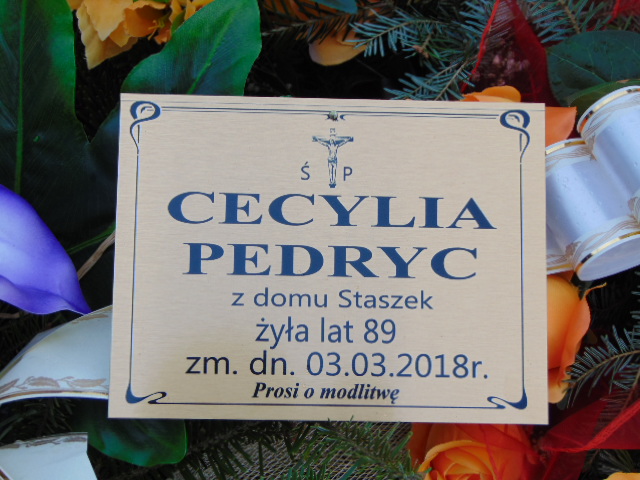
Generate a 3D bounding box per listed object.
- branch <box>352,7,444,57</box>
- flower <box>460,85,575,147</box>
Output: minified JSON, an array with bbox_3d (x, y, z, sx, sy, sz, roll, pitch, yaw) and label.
[{"bbox_3d":[0.048,-0.124,0.785,0.060,0.021,0.032,0,55,0],"label":"branch"},{"bbox_3d":[0.117,-0.064,0.770,0.070,0.050,0.062,0,55,0],"label":"flower"}]

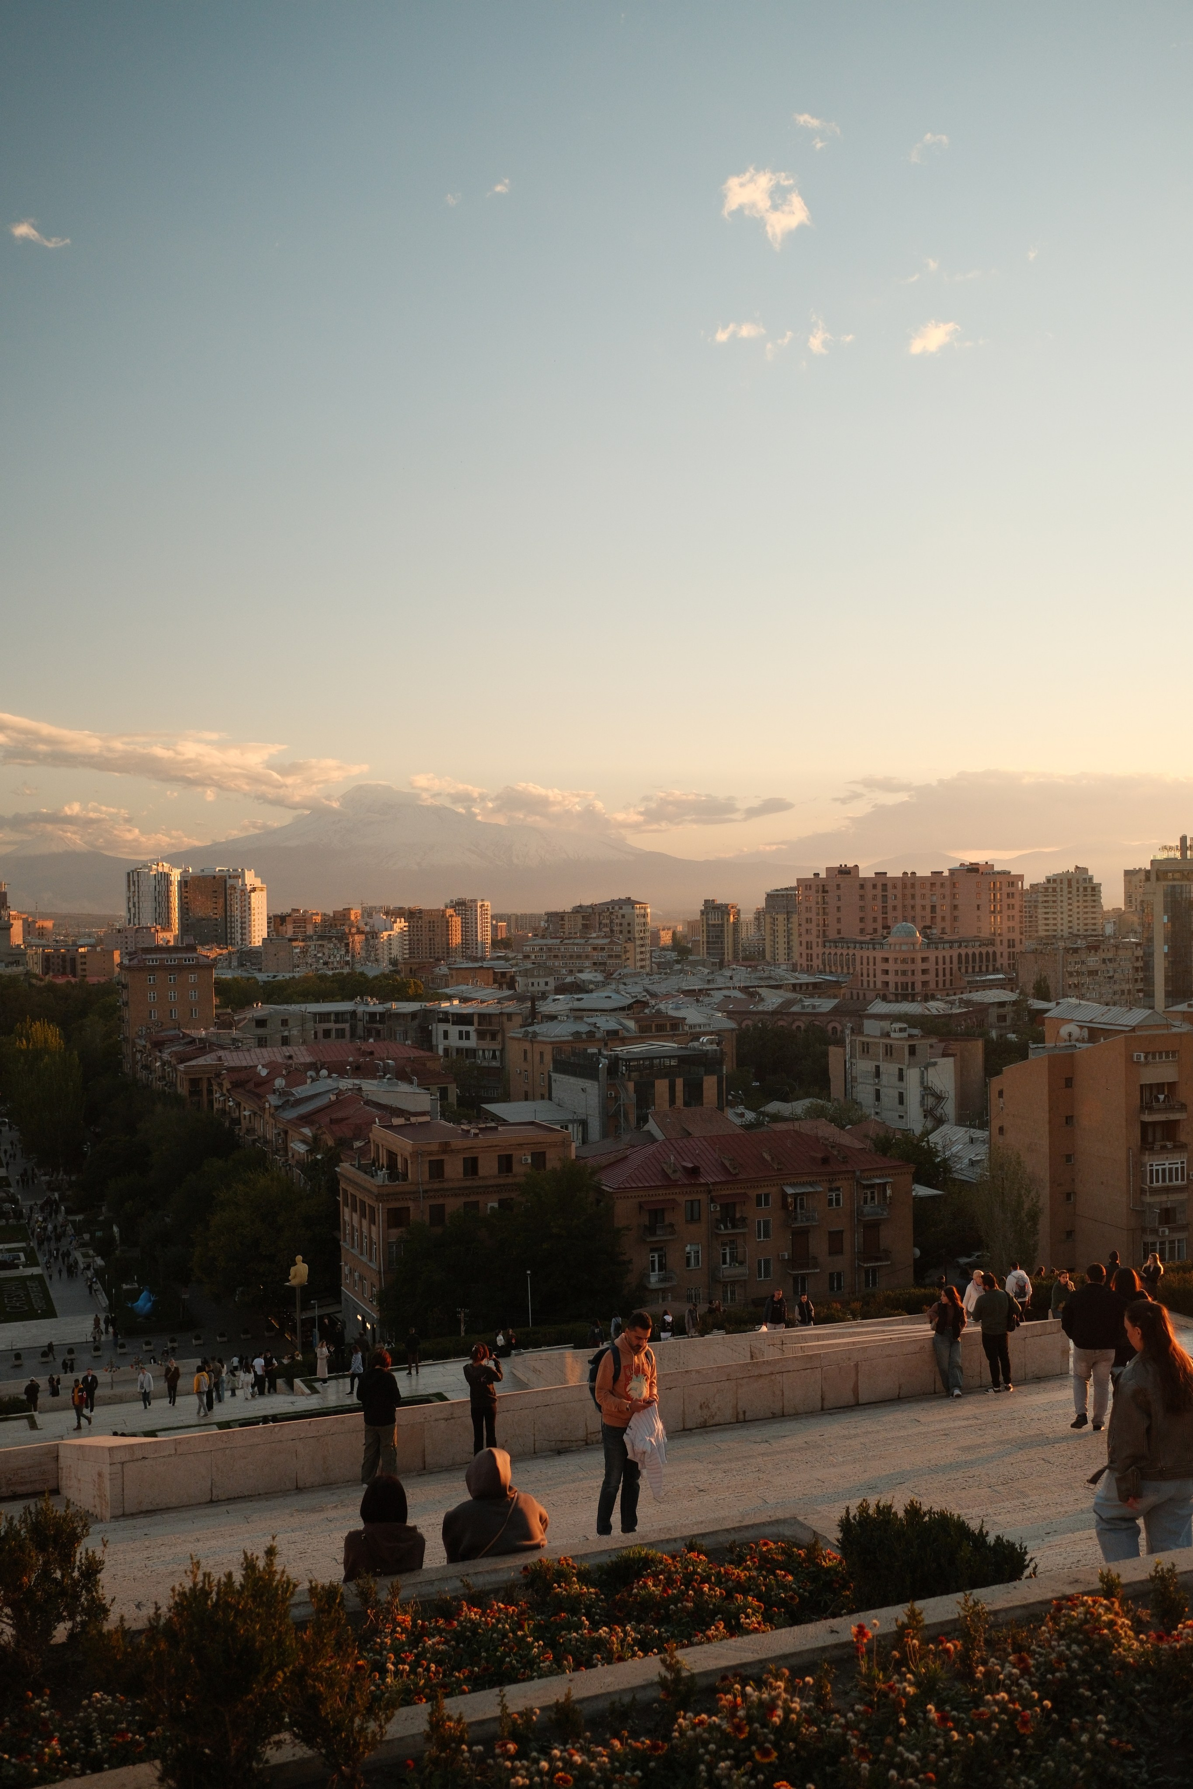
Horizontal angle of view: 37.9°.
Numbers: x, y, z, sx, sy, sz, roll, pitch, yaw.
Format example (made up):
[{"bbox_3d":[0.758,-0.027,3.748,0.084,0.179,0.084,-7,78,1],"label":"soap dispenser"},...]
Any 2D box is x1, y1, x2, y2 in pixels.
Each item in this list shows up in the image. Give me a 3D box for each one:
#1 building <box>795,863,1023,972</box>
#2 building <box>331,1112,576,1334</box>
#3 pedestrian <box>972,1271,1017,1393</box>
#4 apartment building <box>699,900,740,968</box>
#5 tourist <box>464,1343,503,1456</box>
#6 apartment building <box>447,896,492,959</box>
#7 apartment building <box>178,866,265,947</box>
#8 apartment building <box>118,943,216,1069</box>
[{"bbox_3d":[93.399,12.958,519.180,65.000,42.000,25.000,-1,0,9],"label":"building"},{"bbox_3d":[-11.906,29.376,147.133,16.800,19.000,12.500,-1,0,-25],"label":"building"},{"bbox_3d":[5.846,6.418,25.497,0.550,1.770,0.380,-1,0,-9],"label":"pedestrian"},{"bbox_3d":[71.473,26.727,1012.079,19.000,46.000,18.000,-1,0,25],"label":"apartment building"},{"bbox_3d":[-1.440,6.569,22.297,0.520,1.650,0.420,-1,0,14],"label":"tourist"},{"bbox_3d":[-88.934,28.549,1223.128,24.000,50.000,18.000,-1,0,25],"label":"apartment building"},{"bbox_3d":[-217.419,16.441,1015.863,45.000,62.000,19.000,-1,0,18],"label":"apartment building"},{"bbox_3d":[-81.647,25.631,329.913,15.200,32.000,15.000,-1,0,-25],"label":"apartment building"}]

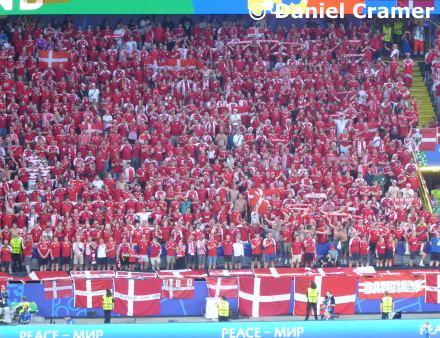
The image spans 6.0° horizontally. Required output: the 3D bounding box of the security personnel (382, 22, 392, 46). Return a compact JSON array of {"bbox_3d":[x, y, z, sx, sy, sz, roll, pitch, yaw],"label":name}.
[{"bbox_3d":[8.180,-6.271,205.513,0.550,1.800,0.350,0,8,-10],"label":"security personnel"}]

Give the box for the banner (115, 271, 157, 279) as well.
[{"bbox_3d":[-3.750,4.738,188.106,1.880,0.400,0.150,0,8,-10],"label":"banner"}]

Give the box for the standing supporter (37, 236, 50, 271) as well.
[{"bbox_3d":[-7.932,3.932,188.533,0.550,1.800,0.350,0,8,-10],"label":"standing supporter"}]

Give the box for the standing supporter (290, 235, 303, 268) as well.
[{"bbox_3d":[3.444,3.853,189.637,0.520,1.710,0.380,-1,9,-11],"label":"standing supporter"}]

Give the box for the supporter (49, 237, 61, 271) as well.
[{"bbox_3d":[-7.365,3.882,187.550,0.540,1.700,0.380,-1,9,-11],"label":"supporter"}]

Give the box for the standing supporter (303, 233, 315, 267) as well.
[{"bbox_3d":[4.090,3.810,190.757,0.550,1.800,0.350,0,8,-10],"label":"standing supporter"}]

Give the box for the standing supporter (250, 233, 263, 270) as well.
[{"bbox_3d":[1.653,3.787,189.280,0.560,1.770,0.400,-1,9,-11],"label":"standing supporter"}]

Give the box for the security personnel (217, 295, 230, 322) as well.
[{"bbox_3d":[0.164,6.810,196.023,0.570,1.760,0.360,-1,10,-8],"label":"security personnel"}]

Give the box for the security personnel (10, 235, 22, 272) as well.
[{"bbox_3d":[-9.294,3.908,191.000,0.570,1.740,0.380,0,8,-11],"label":"security personnel"}]

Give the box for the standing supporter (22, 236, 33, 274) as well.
[{"bbox_3d":[-8.628,3.871,188.204,0.400,1.800,0.500,0,8,-10],"label":"standing supporter"}]

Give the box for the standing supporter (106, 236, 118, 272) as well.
[{"bbox_3d":[-4.899,3.957,189.094,0.550,1.800,0.350,0,8,-10],"label":"standing supporter"}]

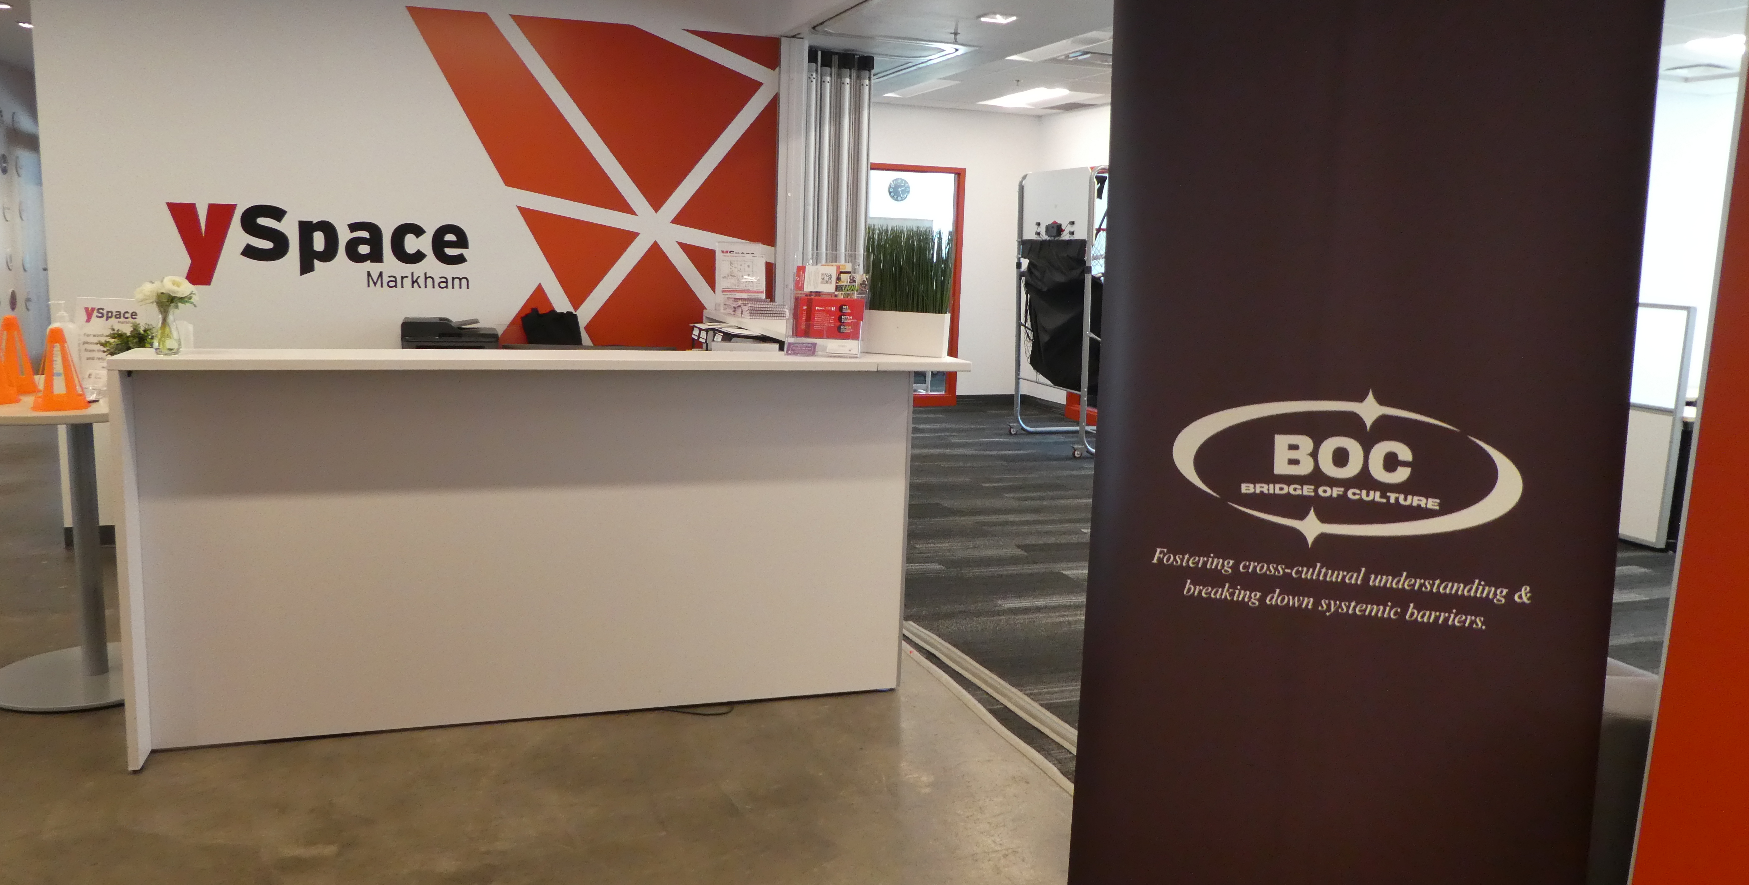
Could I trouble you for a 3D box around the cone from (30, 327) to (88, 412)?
[{"bbox_3d":[-2.366,-0.217,3.511,0.147,0.230,0.147,-1,10,-19],"label":"cone"}]

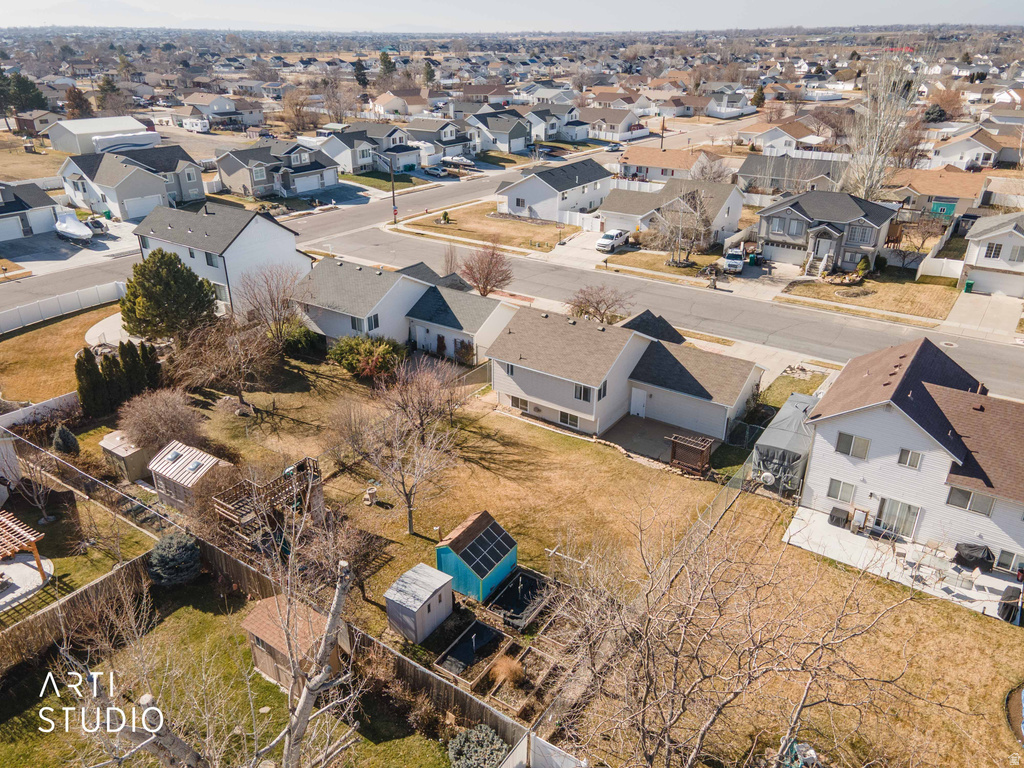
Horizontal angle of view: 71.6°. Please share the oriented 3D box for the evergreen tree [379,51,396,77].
[{"bbox_3d":[-67.440,-171.297,383.059,9.000,15.000,9.000,0,26,0],"label":"evergreen tree"}]

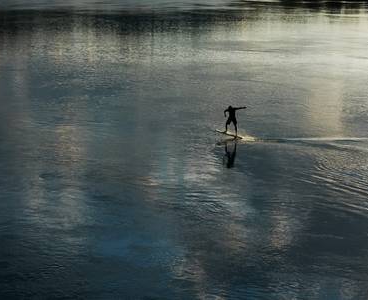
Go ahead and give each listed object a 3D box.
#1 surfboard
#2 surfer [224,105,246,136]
[{"bbox_3d":[2.429,-0.817,46.700,1.550,0.120,0.500,18,18,10],"label":"surfboard"},{"bbox_3d":[2.737,-1.515,46.500,1.150,1.620,0.600,7,16,24],"label":"surfer"}]

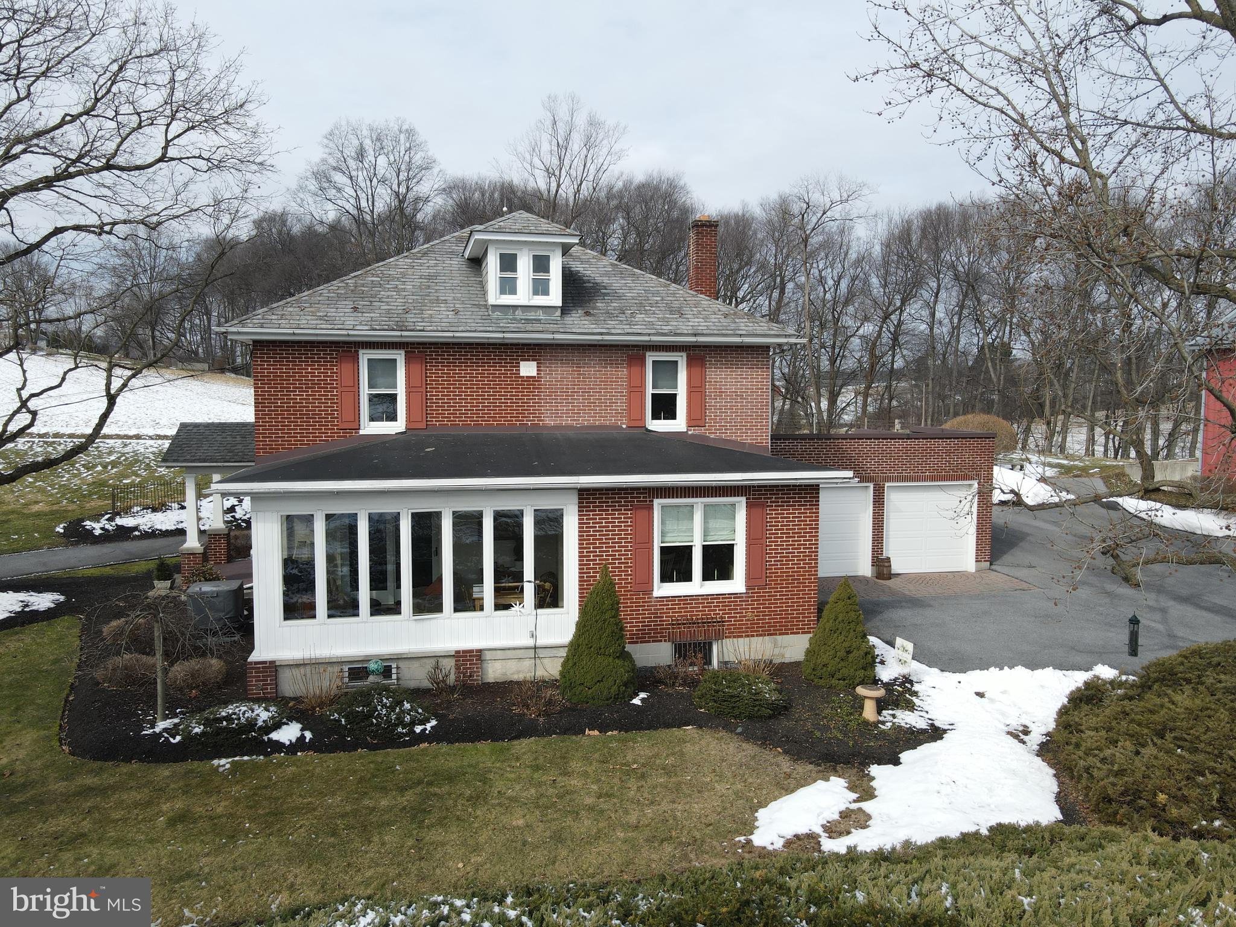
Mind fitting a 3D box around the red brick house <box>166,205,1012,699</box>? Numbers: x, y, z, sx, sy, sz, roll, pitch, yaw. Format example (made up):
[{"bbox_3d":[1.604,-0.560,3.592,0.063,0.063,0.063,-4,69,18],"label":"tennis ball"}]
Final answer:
[{"bbox_3d":[-0.227,-1.531,20.171,19.030,9.020,13.200,-1,5,-11],"label":"red brick house"}]

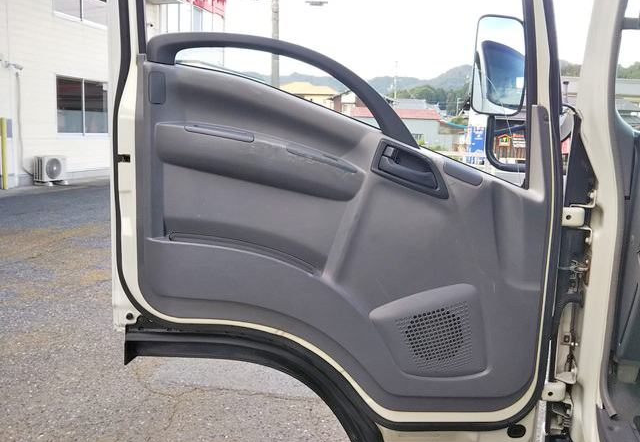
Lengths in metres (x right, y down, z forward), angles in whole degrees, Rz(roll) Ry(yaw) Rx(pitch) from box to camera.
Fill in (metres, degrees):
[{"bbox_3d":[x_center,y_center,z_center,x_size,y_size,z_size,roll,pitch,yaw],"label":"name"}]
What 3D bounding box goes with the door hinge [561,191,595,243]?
[{"bbox_3d":[0.612,-0.011,1.310,0.070,0.120,0.060,1,10,0],"label":"door hinge"}]

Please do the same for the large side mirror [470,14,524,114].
[{"bbox_3d":[0.597,-0.519,1.850,0.185,0.330,0.080,0,10,-6],"label":"large side mirror"}]

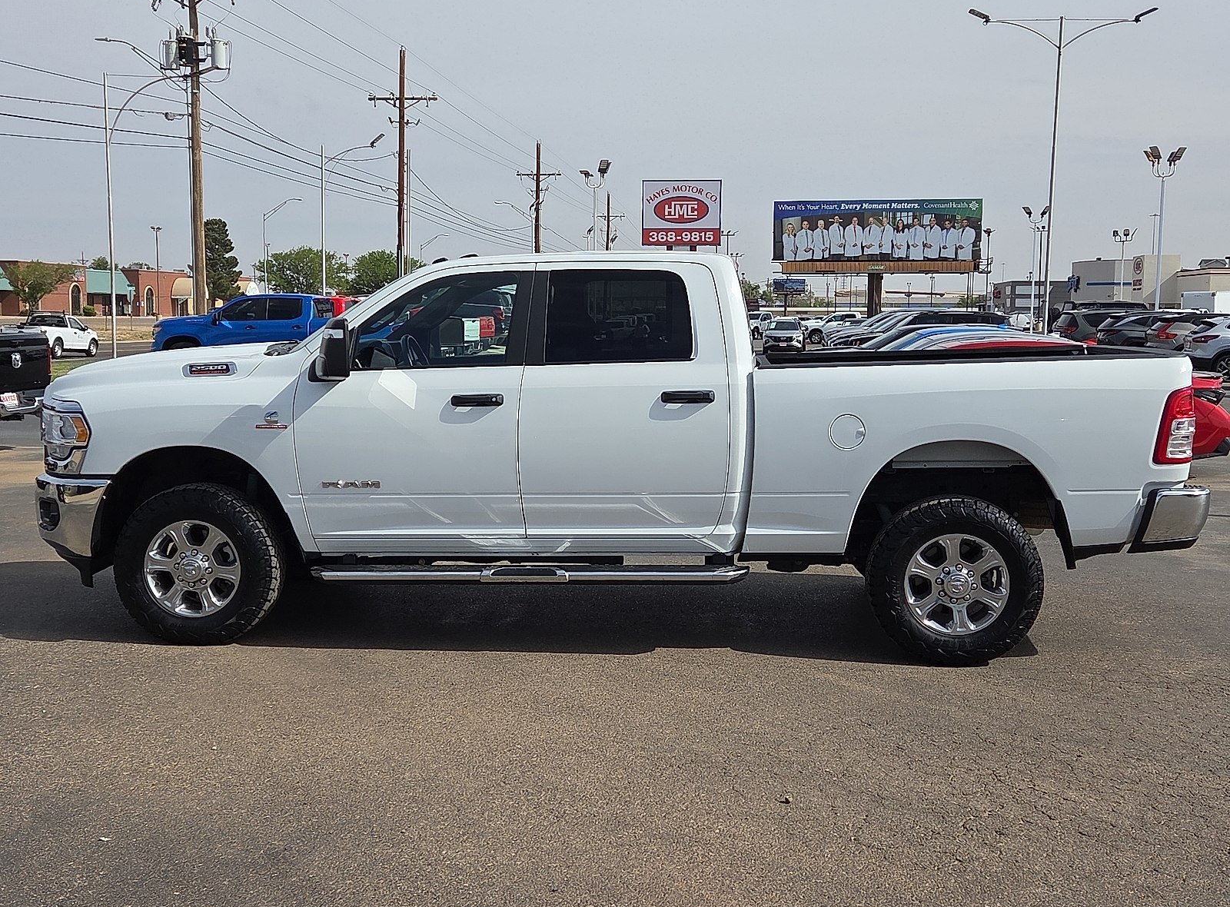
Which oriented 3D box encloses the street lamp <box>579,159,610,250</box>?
[{"bbox_3d":[-0.856,-8.785,60.438,1.300,7.900,0.800,1,6,6],"label":"street lamp"}]

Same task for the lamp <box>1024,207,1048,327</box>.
[{"bbox_3d":[23.722,-10.250,78.410,1.400,7.400,0.750,1,6,6],"label":"lamp"}]

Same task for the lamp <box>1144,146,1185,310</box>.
[{"bbox_3d":[19.430,-7.137,49.413,1.250,7.450,1.250,1,6,6],"label":"lamp"}]

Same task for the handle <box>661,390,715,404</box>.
[{"bbox_3d":[0.352,-0.272,6.633,0.255,0.060,0.060,1,7,6],"label":"handle"}]

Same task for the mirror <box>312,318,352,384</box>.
[{"bbox_3d":[-1.368,-0.503,6.710,0.140,0.290,0.270,1,7,6],"label":"mirror"}]

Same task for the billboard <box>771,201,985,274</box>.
[{"bbox_3d":[18.844,-15.515,99.000,14.750,5.200,1.500,1,6,6],"label":"billboard"}]

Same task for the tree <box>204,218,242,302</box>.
[{"bbox_3d":[-41.802,-19.317,144.476,5.600,10.430,5.600,1,6,5],"label":"tree"}]

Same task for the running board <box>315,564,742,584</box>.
[{"bbox_3d":[-0.429,0.589,6.863,2.220,0.095,0.200,0,6,5],"label":"running board"}]

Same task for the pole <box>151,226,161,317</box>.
[{"bbox_3d":[-47.766,-18.798,144.513,1.250,9.690,0.900,1,6,5],"label":"pole"}]

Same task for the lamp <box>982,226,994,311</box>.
[{"bbox_3d":[32.226,-14.863,119.545,1.050,9.050,1.000,1,6,5],"label":"lamp"}]

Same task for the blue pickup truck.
[{"bbox_3d":[-7.600,-2.753,32.506,5.890,1.920,2.060,1,6,5],"label":"blue pickup truck"}]

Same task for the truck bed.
[{"bbox_3d":[1.767,-0.094,7.580,2.120,0.980,2.010,0,6,5],"label":"truck bed"}]

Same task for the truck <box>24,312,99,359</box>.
[{"bbox_3d":[-25.100,-5.240,62.000,2.030,1.950,5.550,1,6,5],"label":"truck"}]

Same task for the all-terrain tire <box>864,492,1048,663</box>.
[{"bbox_3d":[1.657,0.611,6.789,0.825,0.820,0.285,1,6,5],"label":"all-terrain tire"}]

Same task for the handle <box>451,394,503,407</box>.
[{"bbox_3d":[-0.669,-0.258,6.744,0.255,0.060,0.060,1,7,6],"label":"handle"}]

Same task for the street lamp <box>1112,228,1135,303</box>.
[{"bbox_3d":[35.961,-12.259,98.410,1.500,7.400,1.500,1,6,6],"label":"street lamp"}]

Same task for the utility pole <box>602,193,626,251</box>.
[{"bbox_3d":[-0.528,-14.940,107.576,2.500,10.400,0.350,1,6,6],"label":"utility pole"}]

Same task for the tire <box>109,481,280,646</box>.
[{"bbox_3d":[-2.115,0.558,7.099,0.825,0.820,0.285,1,6,5],"label":"tire"}]

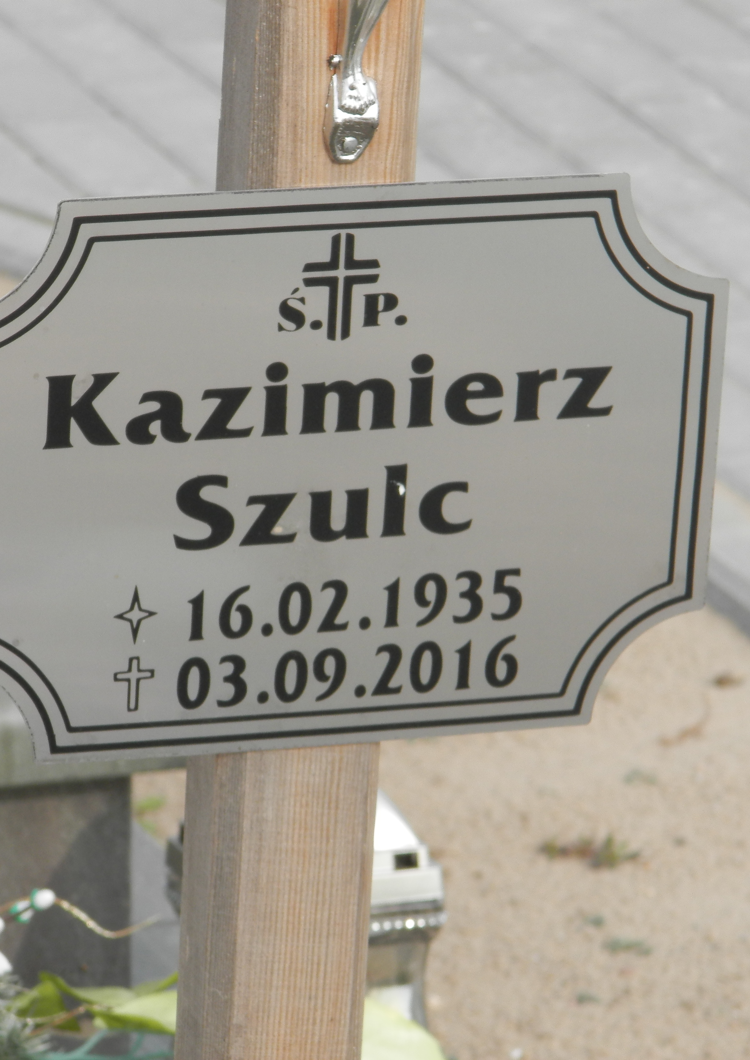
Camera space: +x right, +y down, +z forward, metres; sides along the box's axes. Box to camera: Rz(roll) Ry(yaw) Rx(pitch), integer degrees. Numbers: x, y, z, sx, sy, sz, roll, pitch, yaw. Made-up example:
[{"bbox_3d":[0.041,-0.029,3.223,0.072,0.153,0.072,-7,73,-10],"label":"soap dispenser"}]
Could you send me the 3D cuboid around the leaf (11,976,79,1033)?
[{"bbox_3d":[-0.150,0.215,3.330,0.031,0.023,0.018,8,19,17],"label":"leaf"}]

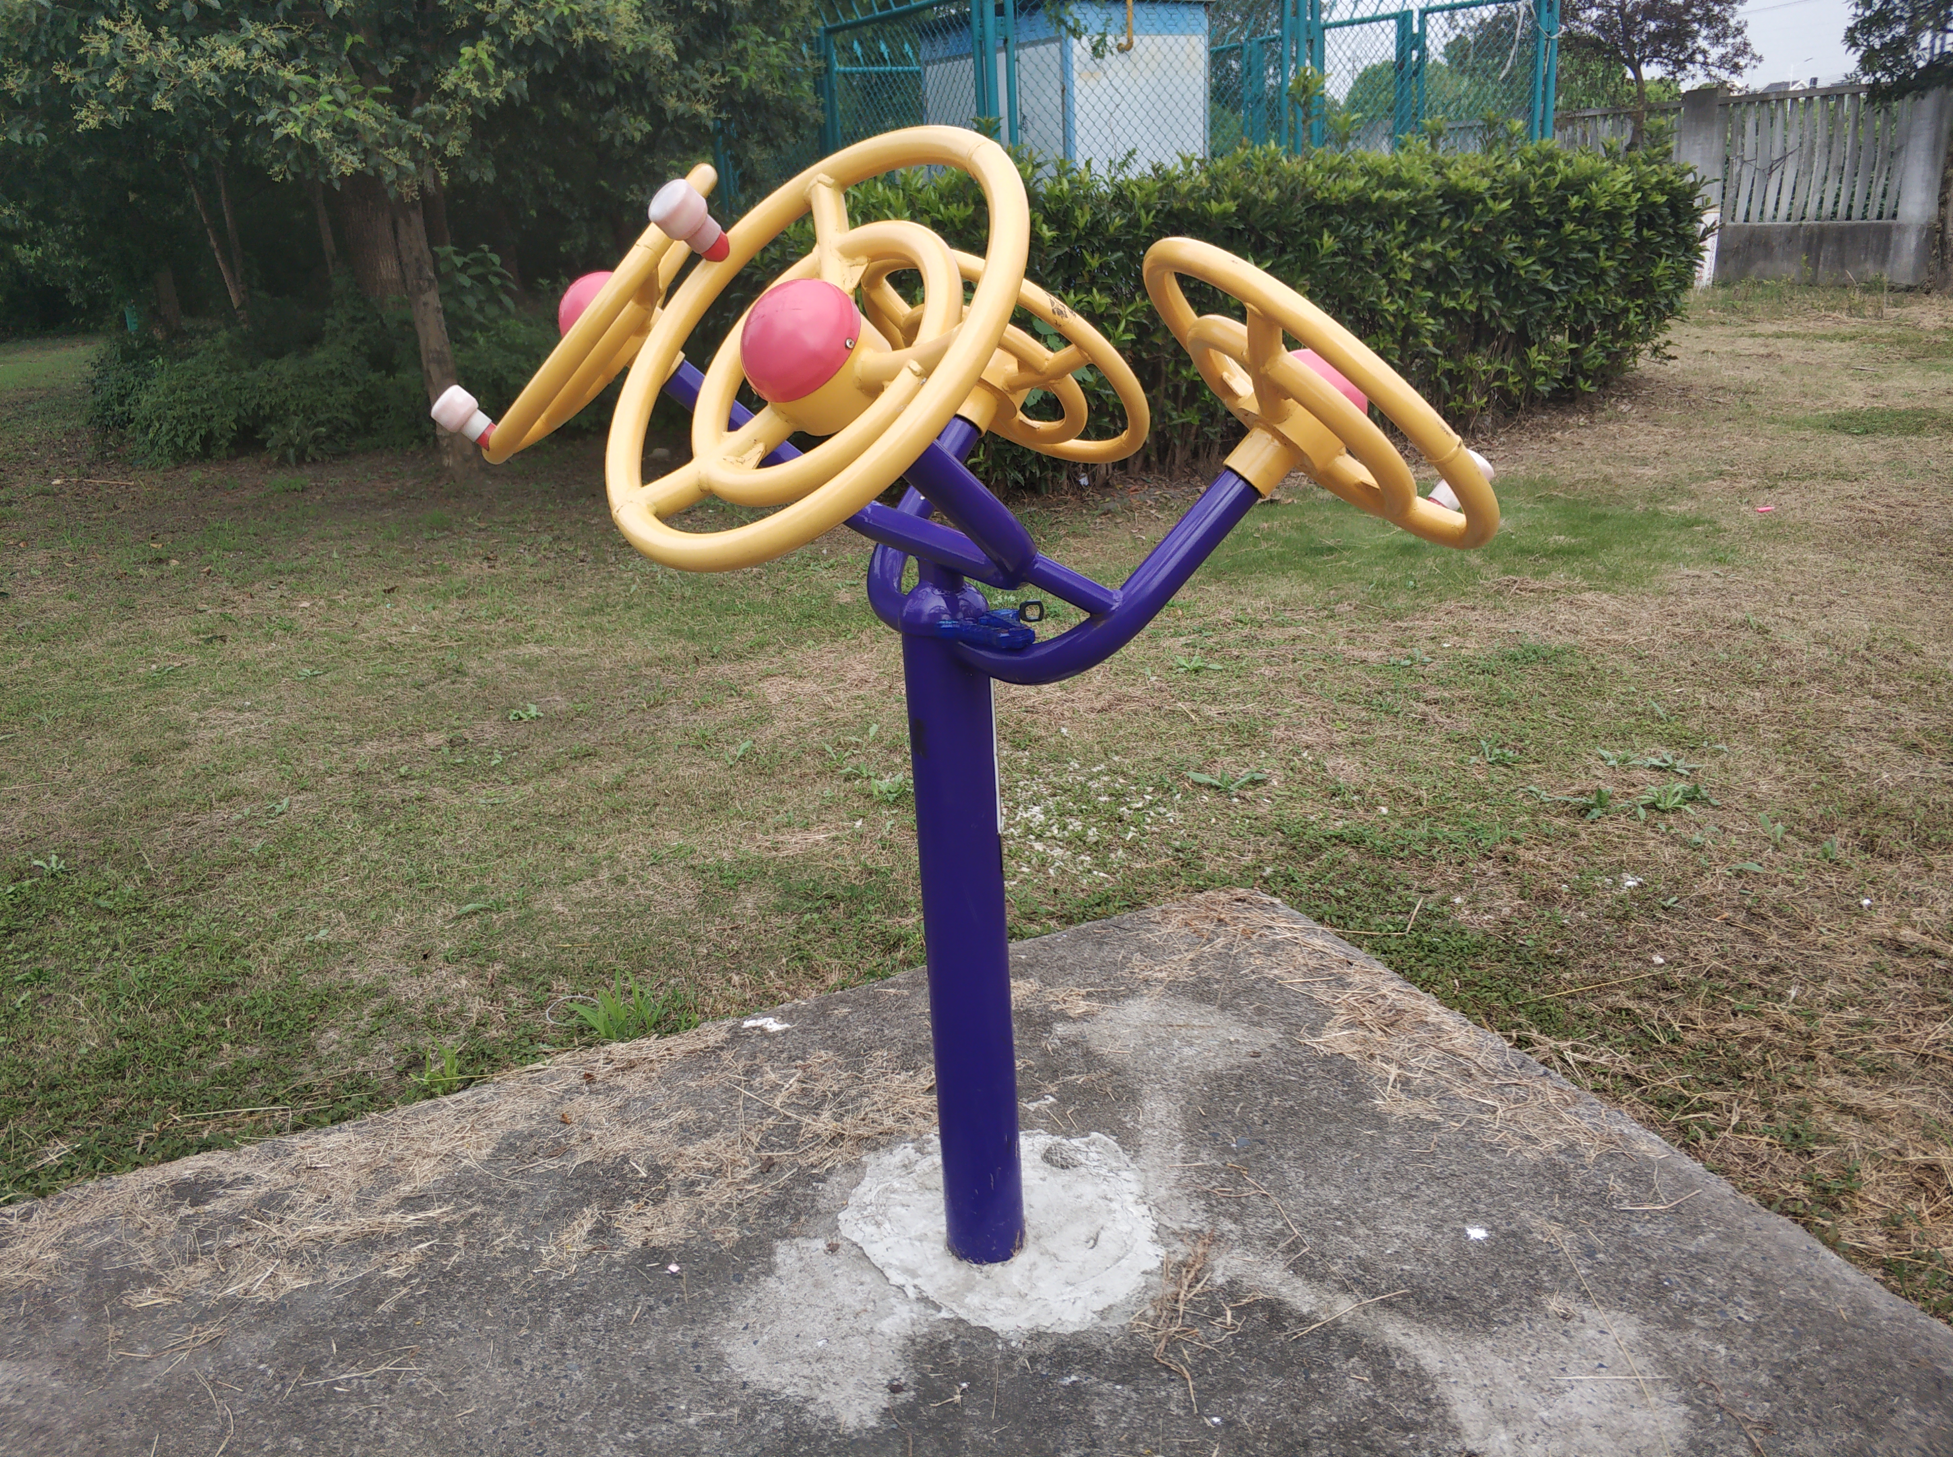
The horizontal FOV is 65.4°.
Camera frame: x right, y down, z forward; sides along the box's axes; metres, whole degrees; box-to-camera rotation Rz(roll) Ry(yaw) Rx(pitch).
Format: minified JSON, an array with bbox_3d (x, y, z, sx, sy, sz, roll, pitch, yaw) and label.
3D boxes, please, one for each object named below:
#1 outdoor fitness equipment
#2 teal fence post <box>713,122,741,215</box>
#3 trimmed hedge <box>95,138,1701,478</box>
[{"bbox_3d":[-0.034,0.044,1.992,1.020,1.520,1.150,-14,22,-27],"label":"outdoor fitness equipment"},{"bbox_3d":[-1.713,-3.516,10.643,0.110,2.600,0.110,-16,23,-31],"label":"teal fence post"},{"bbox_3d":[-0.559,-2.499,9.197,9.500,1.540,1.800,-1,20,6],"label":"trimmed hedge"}]

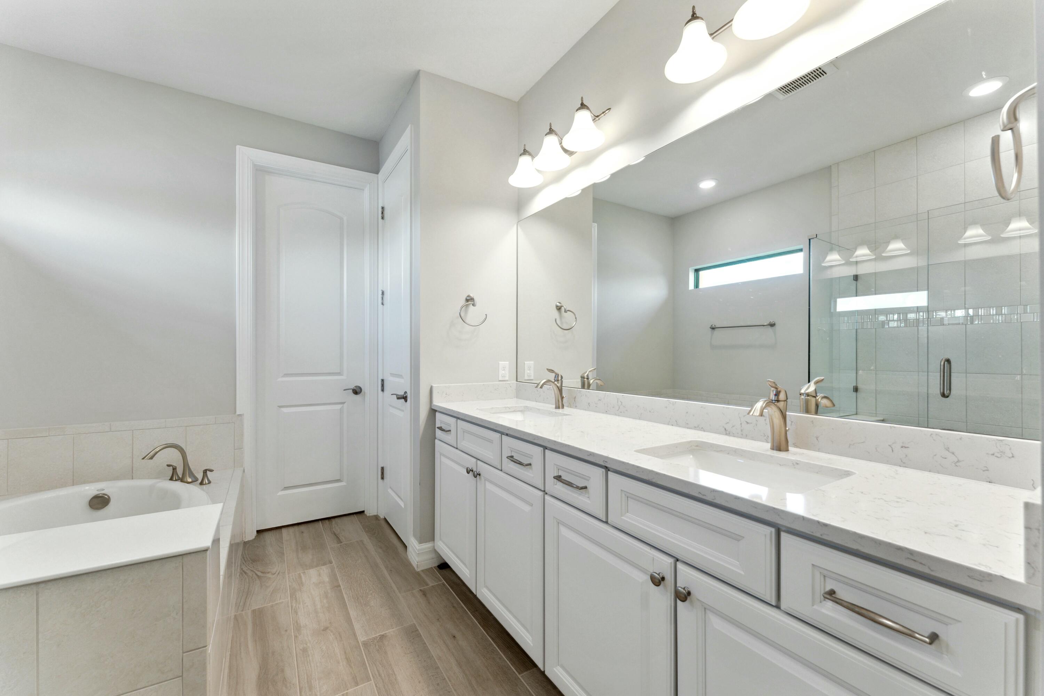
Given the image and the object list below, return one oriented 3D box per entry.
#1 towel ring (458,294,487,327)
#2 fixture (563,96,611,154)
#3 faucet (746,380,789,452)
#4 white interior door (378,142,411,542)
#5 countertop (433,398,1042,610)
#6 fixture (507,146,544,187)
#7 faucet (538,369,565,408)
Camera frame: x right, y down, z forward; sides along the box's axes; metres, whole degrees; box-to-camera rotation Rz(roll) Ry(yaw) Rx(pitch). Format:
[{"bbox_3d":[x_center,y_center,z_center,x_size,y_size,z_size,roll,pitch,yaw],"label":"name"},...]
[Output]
[{"bbox_3d":[-0.296,-0.220,2.392,0.180,0.197,0.078,0,-1,-32],"label":"towel ring"},{"bbox_3d":[0.293,-1.047,1.863,0.212,0.207,0.200,0,-1,-32],"label":"fixture"},{"bbox_3d":[0.723,0.198,1.183,0.170,0.210,0.050,0,-1,-32],"label":"faucet"},{"bbox_3d":[-0.835,-0.001,2.709,0.045,2.430,0.610,0,-1,-32],"label":"white interior door"},{"bbox_3d":[0.308,0.322,1.546,0.568,0.029,2.137,0,-1,-32],"label":"countertop"},{"bbox_3d":[0.030,-1.041,2.280,0.212,0.207,0.196,0,-1,0],"label":"fixture"},{"bbox_3d":[0.148,0.210,2.090,0.170,0.210,0.050,0,-1,-32],"label":"faucet"}]

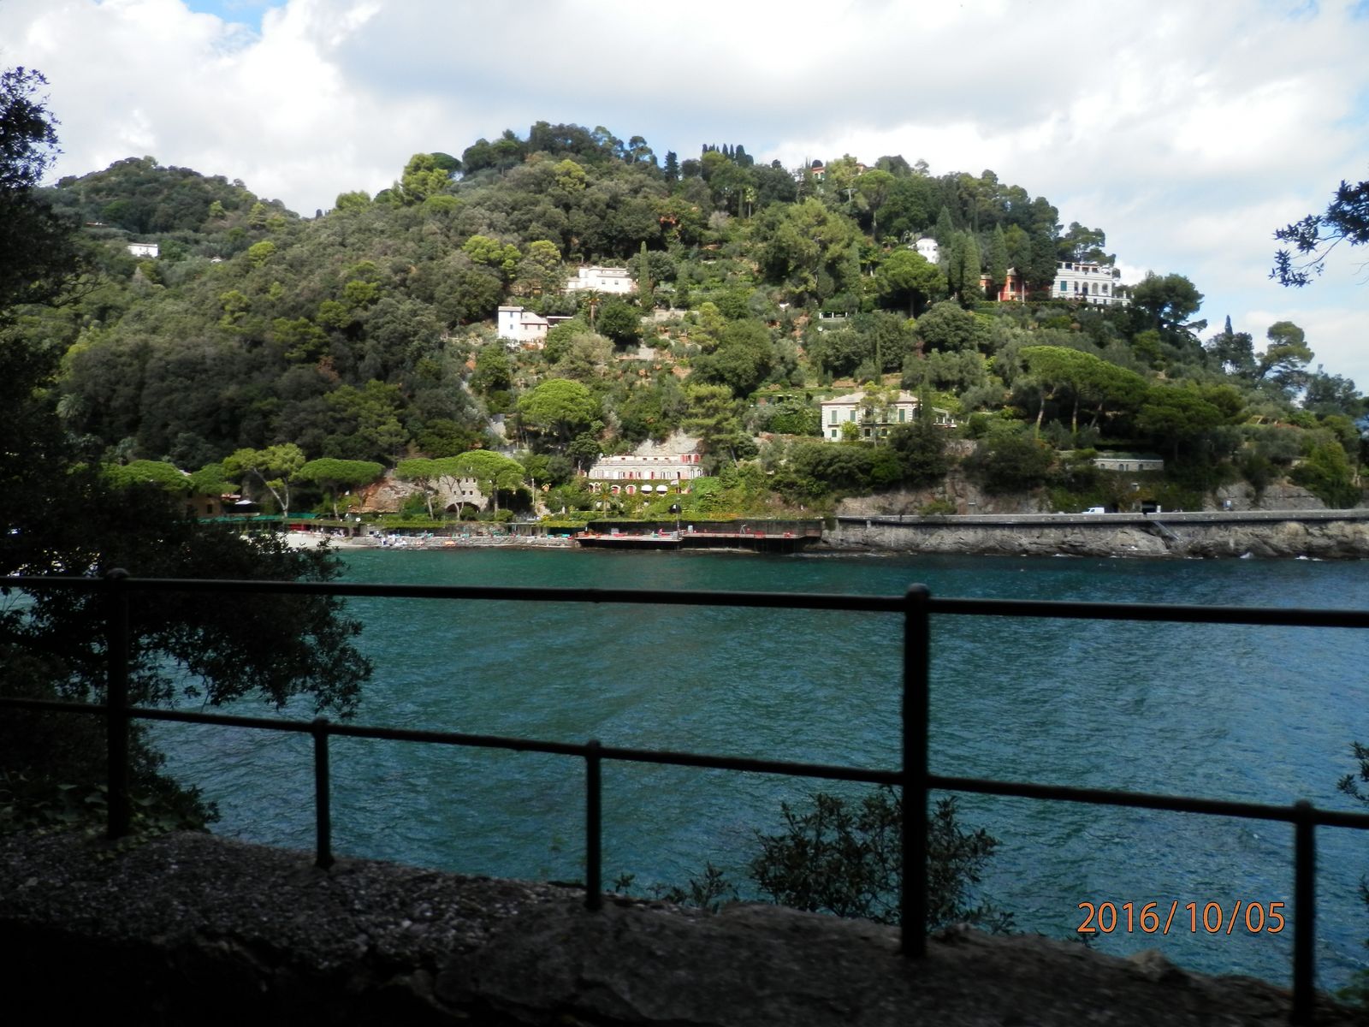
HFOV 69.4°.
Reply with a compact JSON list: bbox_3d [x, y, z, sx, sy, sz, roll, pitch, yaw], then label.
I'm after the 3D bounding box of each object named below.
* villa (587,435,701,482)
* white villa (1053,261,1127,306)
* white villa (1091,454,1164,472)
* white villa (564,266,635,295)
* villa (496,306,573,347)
[{"bbox_3d":[-9.000,-10.480,228.000,24.500,10.500,10.500,0,2,13],"label":"villa"},{"bbox_3d":[105.360,-59.870,258.000,16.000,10.500,10.000,0,2,-12],"label":"white villa"},{"bbox_3d":[92.140,-10.310,205.000,13.300,3.600,5.500,0,2,13],"label":"white villa"},{"bbox_3d":[-27.000,-74.990,318.000,22.500,8.000,10.000,0,2,-5],"label":"white villa"},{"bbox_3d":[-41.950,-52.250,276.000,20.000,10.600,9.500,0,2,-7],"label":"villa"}]

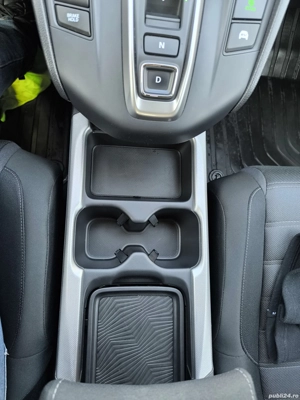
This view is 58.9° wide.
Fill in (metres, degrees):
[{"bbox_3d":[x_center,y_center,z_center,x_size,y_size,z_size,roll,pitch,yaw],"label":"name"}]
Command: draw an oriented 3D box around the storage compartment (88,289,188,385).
[{"bbox_3d":[-0.024,0.232,0.457,0.156,0.060,0.169,2,80,-9],"label":"storage compartment"}]

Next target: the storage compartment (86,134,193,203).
[{"bbox_3d":[-0.020,-0.053,0.483,0.186,0.045,0.120,2,80,-9],"label":"storage compartment"}]

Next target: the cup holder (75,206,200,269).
[{"bbox_3d":[-0.022,0.068,0.474,0.208,0.070,0.101,2,80,-9],"label":"cup holder"}]

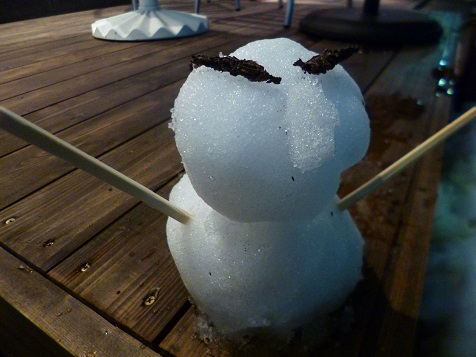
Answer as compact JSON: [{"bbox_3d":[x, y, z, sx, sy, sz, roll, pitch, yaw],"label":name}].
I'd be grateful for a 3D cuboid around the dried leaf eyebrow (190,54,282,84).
[{"bbox_3d":[-0.003,-0.051,0.152,0.050,0.007,0.010,23,40,31],"label":"dried leaf eyebrow"}]

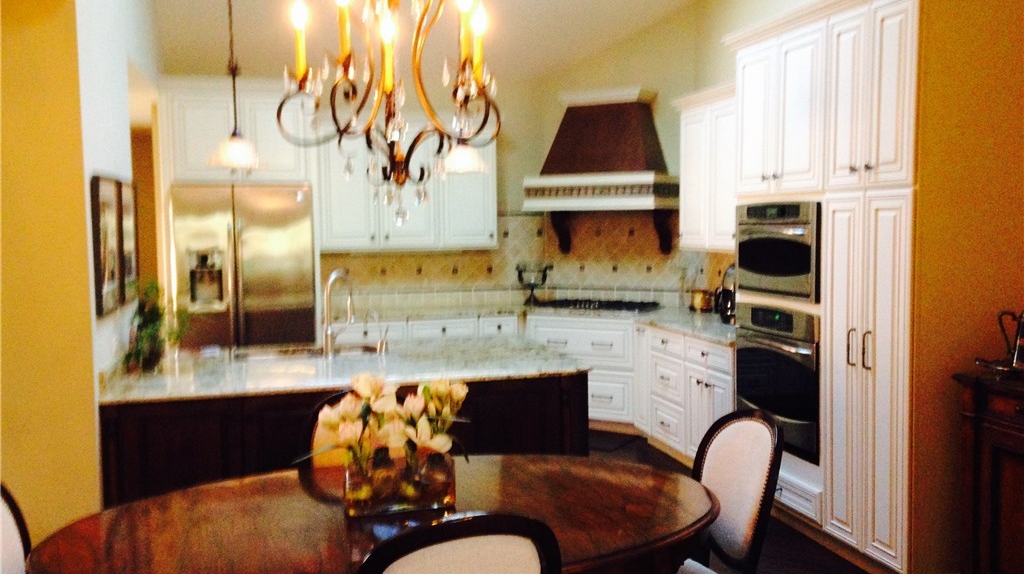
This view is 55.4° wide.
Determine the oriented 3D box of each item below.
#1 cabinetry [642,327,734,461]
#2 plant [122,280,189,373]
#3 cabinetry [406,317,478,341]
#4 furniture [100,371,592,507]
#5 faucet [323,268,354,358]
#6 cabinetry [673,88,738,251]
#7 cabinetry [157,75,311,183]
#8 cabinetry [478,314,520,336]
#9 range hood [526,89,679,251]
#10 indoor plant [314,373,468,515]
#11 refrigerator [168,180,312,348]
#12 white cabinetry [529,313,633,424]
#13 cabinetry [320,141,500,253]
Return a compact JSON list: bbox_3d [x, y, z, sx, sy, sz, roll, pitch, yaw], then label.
[{"bbox_3d":[1.344,0.691,6.009,0.610,0.855,1.260,-2,4,-14],"label":"cabinetry"},{"bbox_3d":[-1.605,0.163,4.427,0.280,0.420,0.250,-2,4,-13],"label":"plant"},{"bbox_3d":[-0.561,0.627,7.336,0.526,0.855,0.620,-2,4,-14],"label":"cabinetry"},{"bbox_3d":[-0.765,0.829,4.556,1.980,0.876,1.060,-2,4,-18],"label":"furniture"},{"bbox_3d":[-0.875,0.123,4.908,0.090,0.435,0.260,1,4,23],"label":"faucet"},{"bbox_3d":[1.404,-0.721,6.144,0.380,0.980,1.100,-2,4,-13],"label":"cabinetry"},{"bbox_3d":[-1.928,-1.073,6.857,1.010,0.710,0.610,-2,4,-14],"label":"cabinetry"},{"bbox_3d":[-0.163,0.614,7.437,0.297,0.855,0.620,-2,4,-14],"label":"cabinetry"},{"bbox_3d":[0.656,-0.824,7.018,1.060,1.130,0.560,2,5,33],"label":"range hood"},{"bbox_3d":[-0.352,0.445,2.882,0.452,0.387,0.290,-2,4,-14],"label":"indoor plant"},{"bbox_3d":[-1.839,0.221,6.868,0.905,1.810,0.720,-2,4,-13],"label":"refrigerator"},{"bbox_3d":[0.633,0.598,7.047,0.900,0.800,0.600,2,5,33],"label":"white cabinetry"},{"bbox_3d":[-0.794,-0.705,7.354,1.330,0.865,0.340,-2,4,-14],"label":"cabinetry"}]

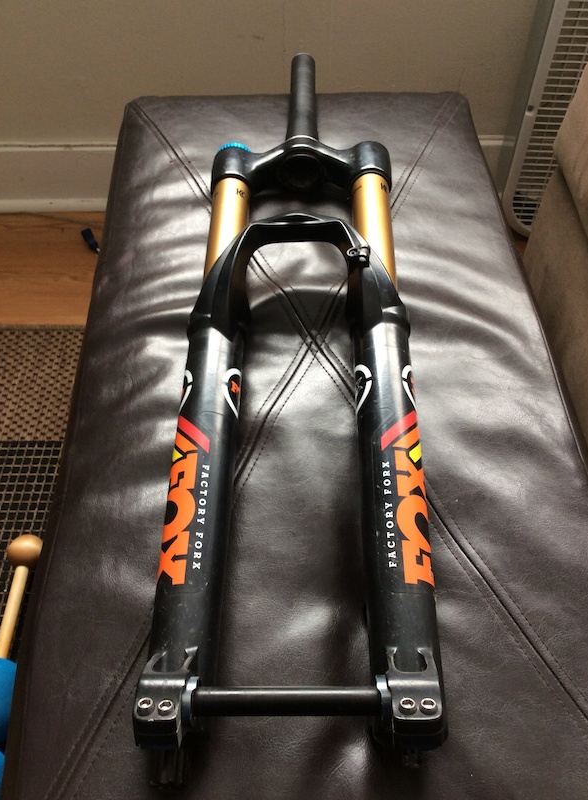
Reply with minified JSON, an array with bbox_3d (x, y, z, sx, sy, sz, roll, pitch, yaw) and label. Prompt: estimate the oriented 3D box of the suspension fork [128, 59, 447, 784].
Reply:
[{"bbox_3d":[0.004,-0.099,0.622,0.178,0.097,0.762,-1,53,3],"label":"suspension fork"}]

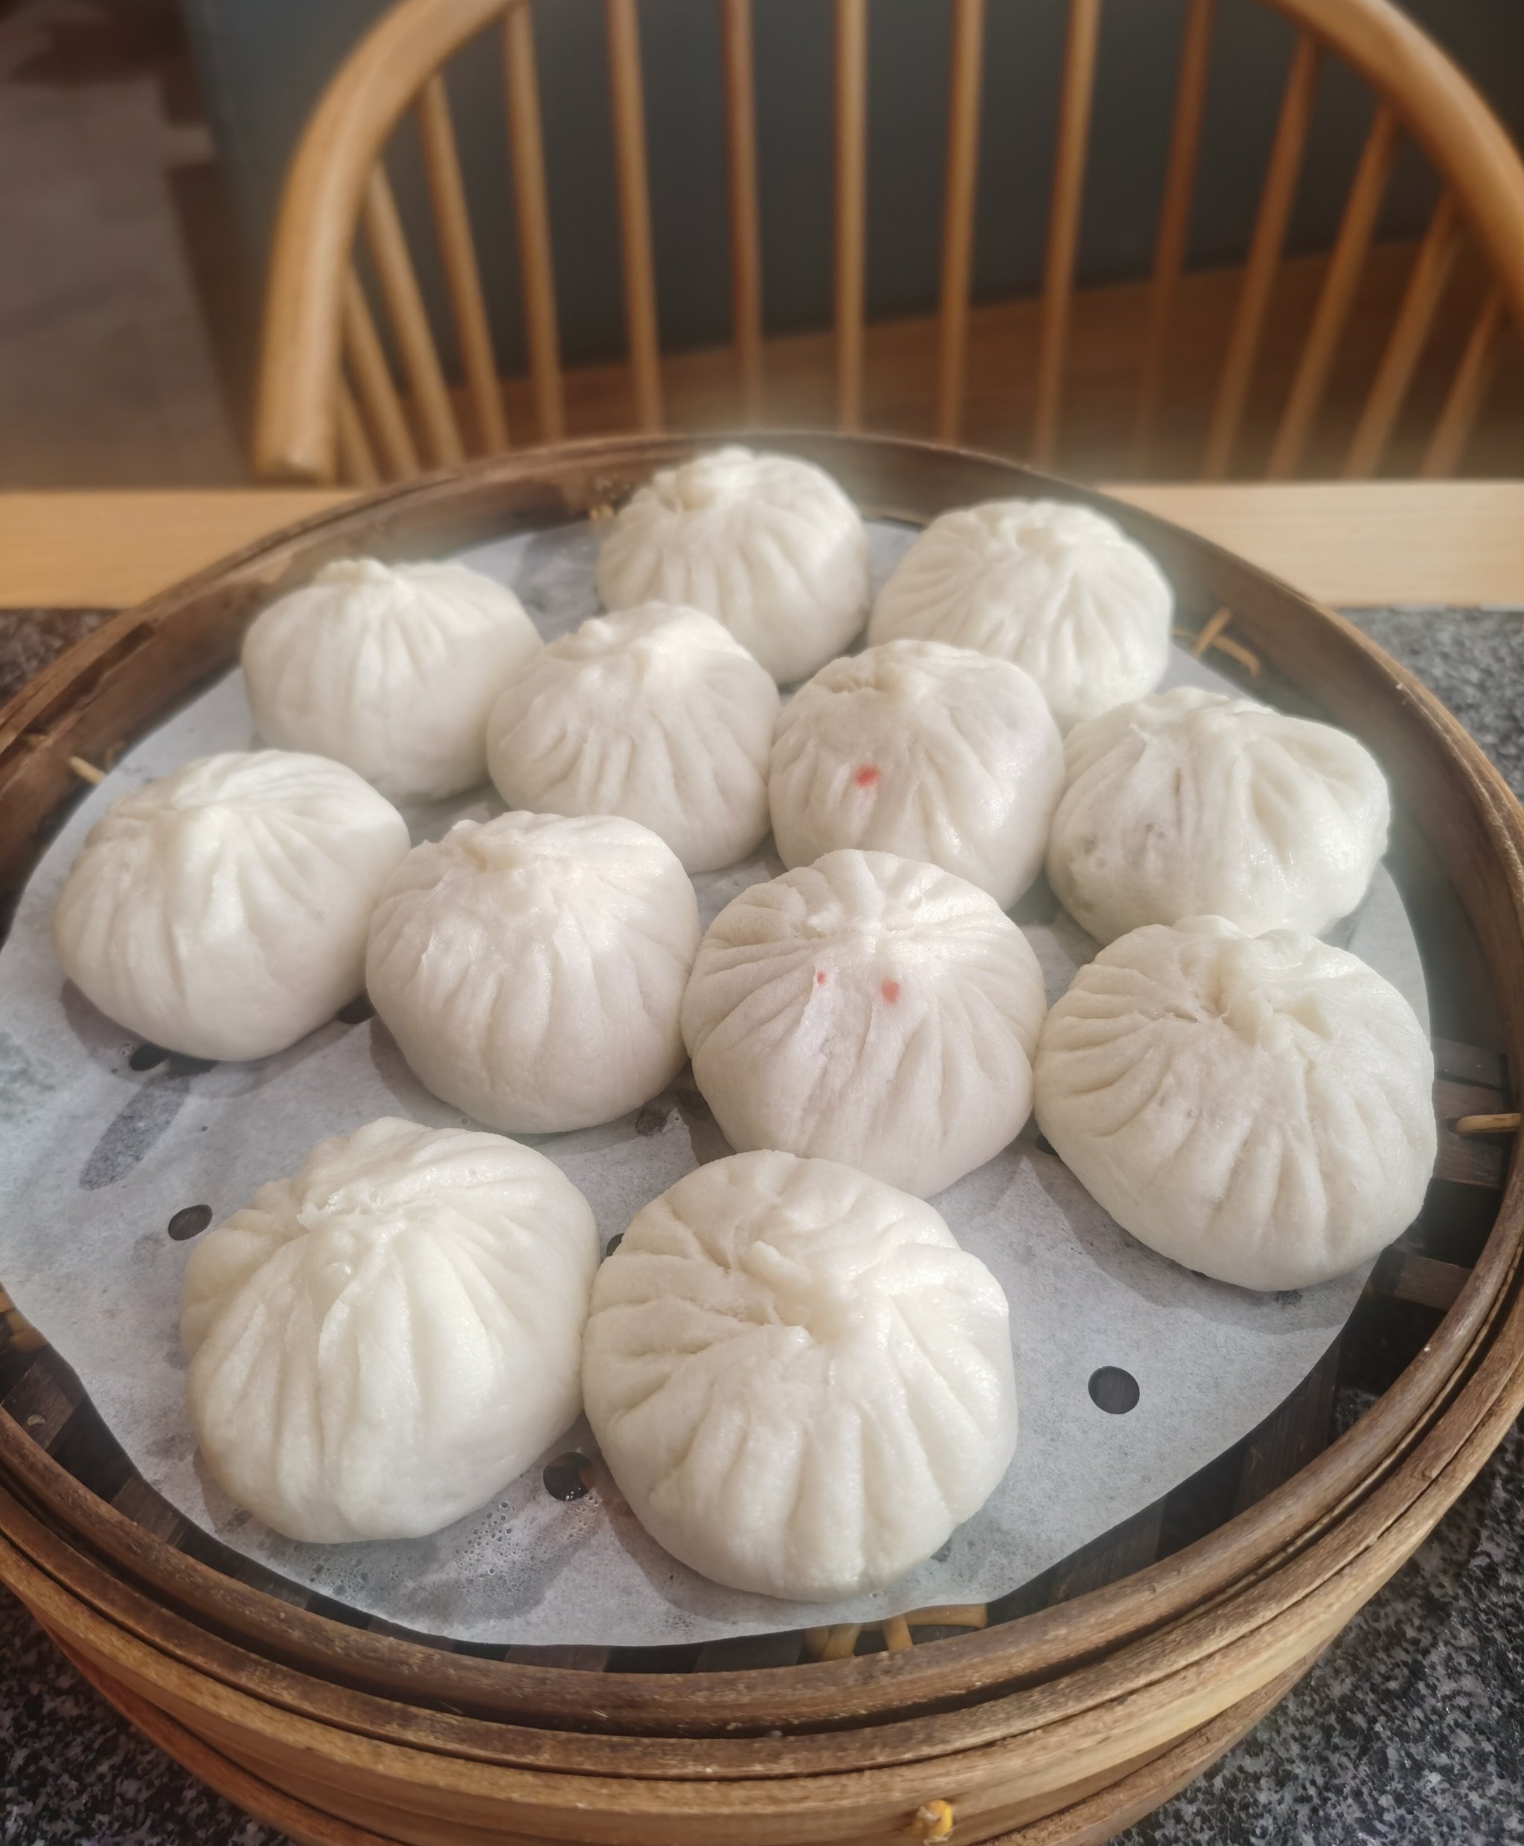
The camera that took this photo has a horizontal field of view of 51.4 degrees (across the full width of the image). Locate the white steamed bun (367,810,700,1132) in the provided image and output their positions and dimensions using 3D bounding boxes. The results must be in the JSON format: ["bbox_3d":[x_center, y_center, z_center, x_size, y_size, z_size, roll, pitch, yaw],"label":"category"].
[{"bbox_3d":[-0.045,0.006,0.312,0.066,0.046,0.071,-11,47,-8],"label":"white steamed bun"}]

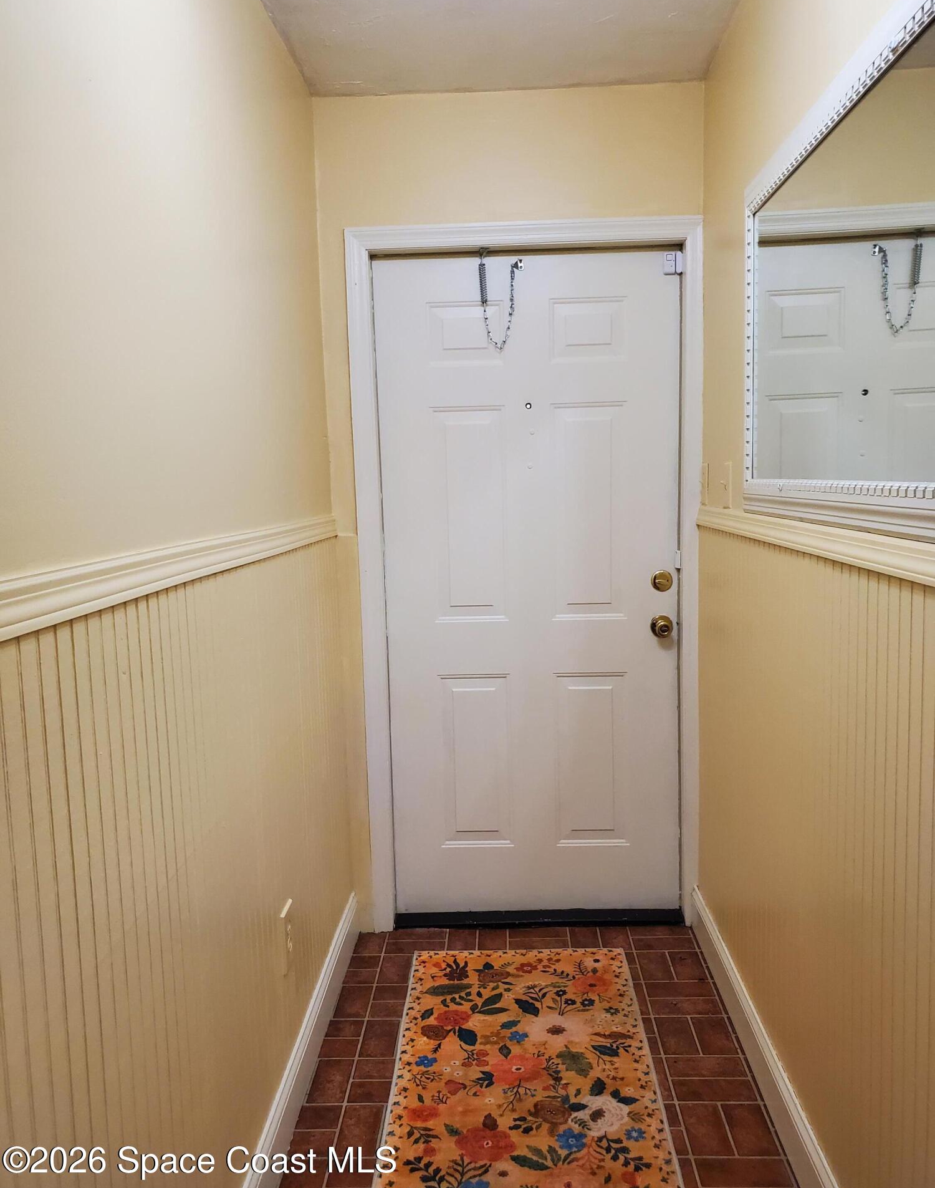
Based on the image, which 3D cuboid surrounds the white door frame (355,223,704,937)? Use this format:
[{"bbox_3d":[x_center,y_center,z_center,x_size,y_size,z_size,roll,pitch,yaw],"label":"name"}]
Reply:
[{"bbox_3d":[0.192,-0.011,2.896,1.029,2.148,0.125,-1,7,2],"label":"white door frame"}]

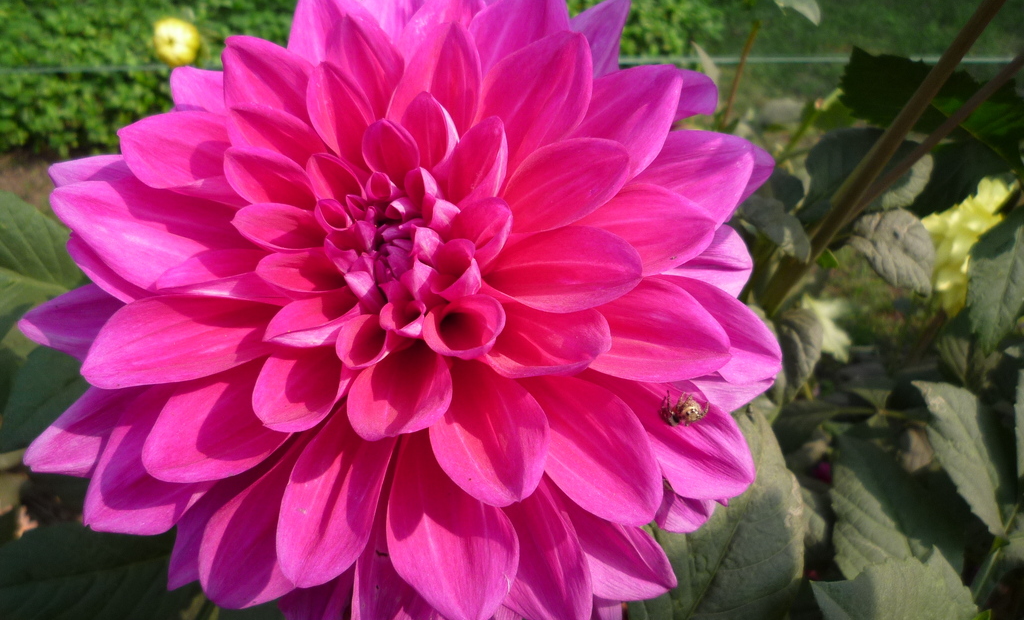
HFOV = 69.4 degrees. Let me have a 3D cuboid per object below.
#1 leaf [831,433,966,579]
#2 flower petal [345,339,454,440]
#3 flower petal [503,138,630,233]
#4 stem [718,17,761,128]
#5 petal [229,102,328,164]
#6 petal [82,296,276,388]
[{"bbox_3d":[0.186,0.093,0.360,0.055,0.015,0.077,-26,65,-21],"label":"leaf"},{"bbox_3d":[-0.029,0.020,0.193,0.025,0.014,0.031,-3,50,-4],"label":"flower petal"},{"bbox_3d":[0.016,-0.037,0.242,0.051,0.027,0.012,-28,-19,24],"label":"flower petal"},{"bbox_3d":[0.123,-0.127,0.400,0.006,0.064,0.006,11,15,0],"label":"stem"},{"bbox_3d":[-0.066,-0.049,0.212,0.035,0.017,0.014,30,6,3],"label":"petal"},{"bbox_3d":[-0.094,0.011,0.211,0.055,0.012,0.023,-12,71,-4],"label":"petal"}]

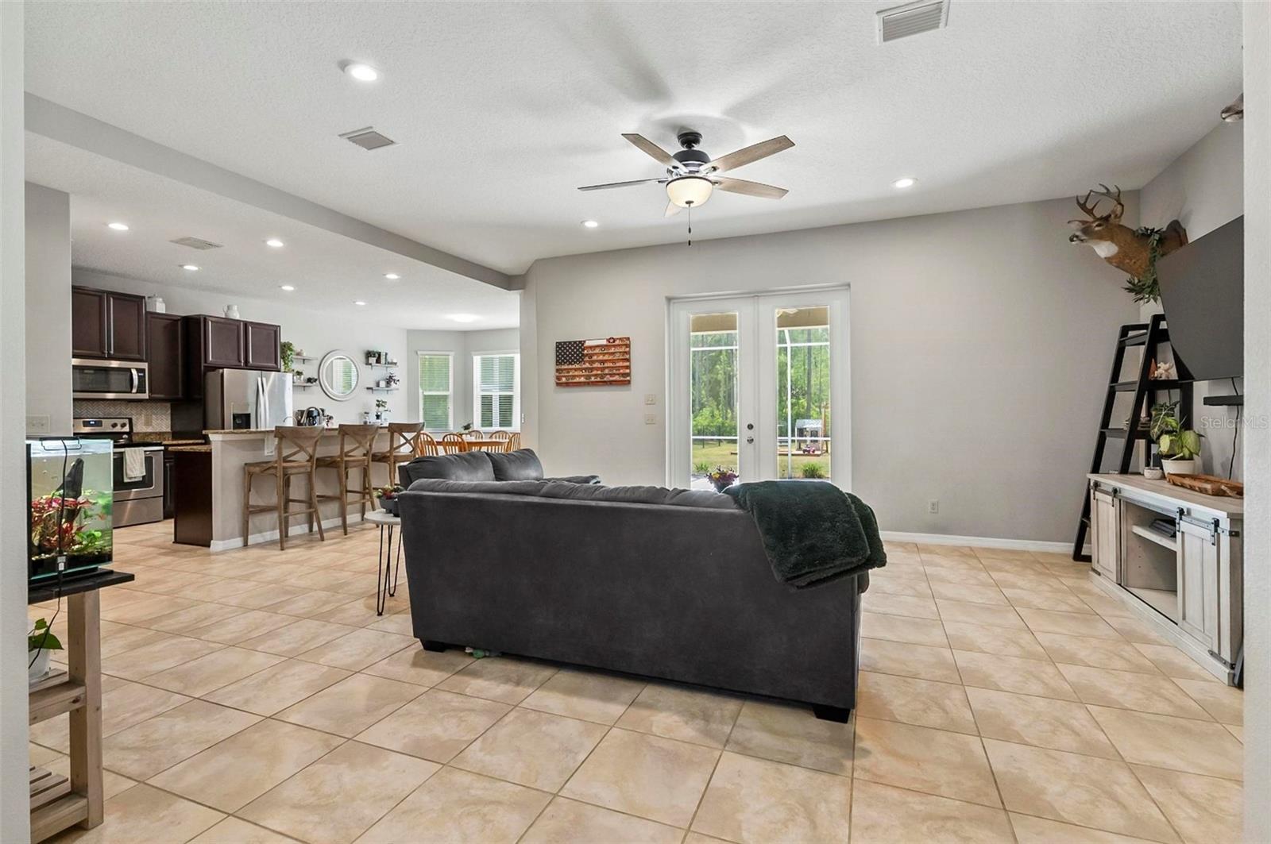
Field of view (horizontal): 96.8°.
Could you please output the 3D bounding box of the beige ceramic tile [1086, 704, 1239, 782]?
[{"bbox_3d":[1.955,1.162,2.040,0.430,0.010,0.430,0,0,22],"label":"beige ceramic tile"}]

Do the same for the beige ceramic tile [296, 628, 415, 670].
[{"bbox_3d":[-1.436,1.185,2.944,0.430,0.010,0.430,0,0,22],"label":"beige ceramic tile"}]

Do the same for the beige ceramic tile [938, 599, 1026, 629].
[{"bbox_3d":[2.012,1.126,3.314,0.420,0.010,0.420,0,0,22],"label":"beige ceramic tile"}]

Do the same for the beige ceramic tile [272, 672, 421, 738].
[{"bbox_3d":[-1.156,1.162,2.330,0.420,0.010,0.420,0,0,22],"label":"beige ceramic tile"}]

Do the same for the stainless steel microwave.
[{"bbox_3d":[-6.442,-0.507,6.812,0.400,0.433,0.760,0,0,22],"label":"stainless steel microwave"}]

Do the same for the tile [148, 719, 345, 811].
[{"bbox_3d":[-1.289,1.146,1.905,0.418,0.010,0.415,0,0,22],"label":"tile"}]

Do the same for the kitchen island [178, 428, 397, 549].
[{"bbox_3d":[-3.724,0.664,6.360,0.950,1.085,2.150,0,0,22],"label":"kitchen island"}]

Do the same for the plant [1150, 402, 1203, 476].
[{"bbox_3d":[3.485,0.131,3.633,0.290,0.510,0.310,0,0,22],"label":"plant"}]

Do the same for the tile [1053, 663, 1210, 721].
[{"bbox_3d":[2.076,1.129,2.377,0.420,0.010,0.420,0,0,22],"label":"tile"}]

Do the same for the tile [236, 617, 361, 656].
[{"bbox_3d":[-1.773,1.143,2.990,0.418,0.010,0.415,0,0,22],"label":"tile"}]

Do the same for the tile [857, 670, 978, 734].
[{"bbox_3d":[1.158,1.168,2.359,0.430,0.010,0.430,0,0,22],"label":"tile"}]

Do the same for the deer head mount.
[{"bbox_3d":[3.533,-1.290,4.100,0.620,0.840,0.440,0,0,17],"label":"deer head mount"}]

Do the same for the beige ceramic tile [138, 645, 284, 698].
[{"bbox_3d":[-1.928,1.146,2.603,0.418,0.010,0.415,0,0,22],"label":"beige ceramic tile"}]

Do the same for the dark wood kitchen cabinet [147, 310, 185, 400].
[{"bbox_3d":[-5.851,-0.782,6.910,0.330,1.045,0.375,0,0,22],"label":"dark wood kitchen cabinet"}]

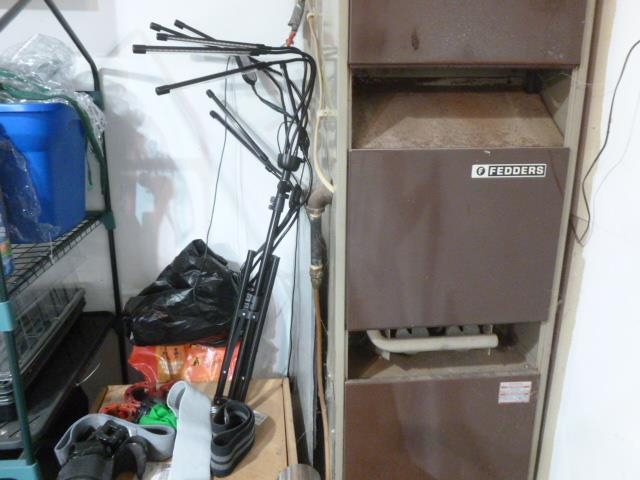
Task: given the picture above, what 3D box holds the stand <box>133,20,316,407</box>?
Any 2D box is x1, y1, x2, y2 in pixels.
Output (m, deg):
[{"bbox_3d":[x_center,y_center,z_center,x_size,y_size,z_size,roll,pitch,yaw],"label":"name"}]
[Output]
[{"bbox_3d":[-0.180,-0.026,1.124,0.345,0.820,0.250,0,17,0],"label":"stand"}]

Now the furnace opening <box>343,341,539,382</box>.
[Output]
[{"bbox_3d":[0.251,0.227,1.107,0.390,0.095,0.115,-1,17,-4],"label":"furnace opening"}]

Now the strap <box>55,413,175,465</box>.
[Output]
[{"bbox_3d":[-0.394,0.403,1.019,0.220,0.078,0.110,0,17,0],"label":"strap"}]

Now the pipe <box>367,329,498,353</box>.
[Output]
[{"bbox_3d":[0.249,0.220,1.141,0.295,0.052,0.030,-1,17,-4],"label":"pipe"}]

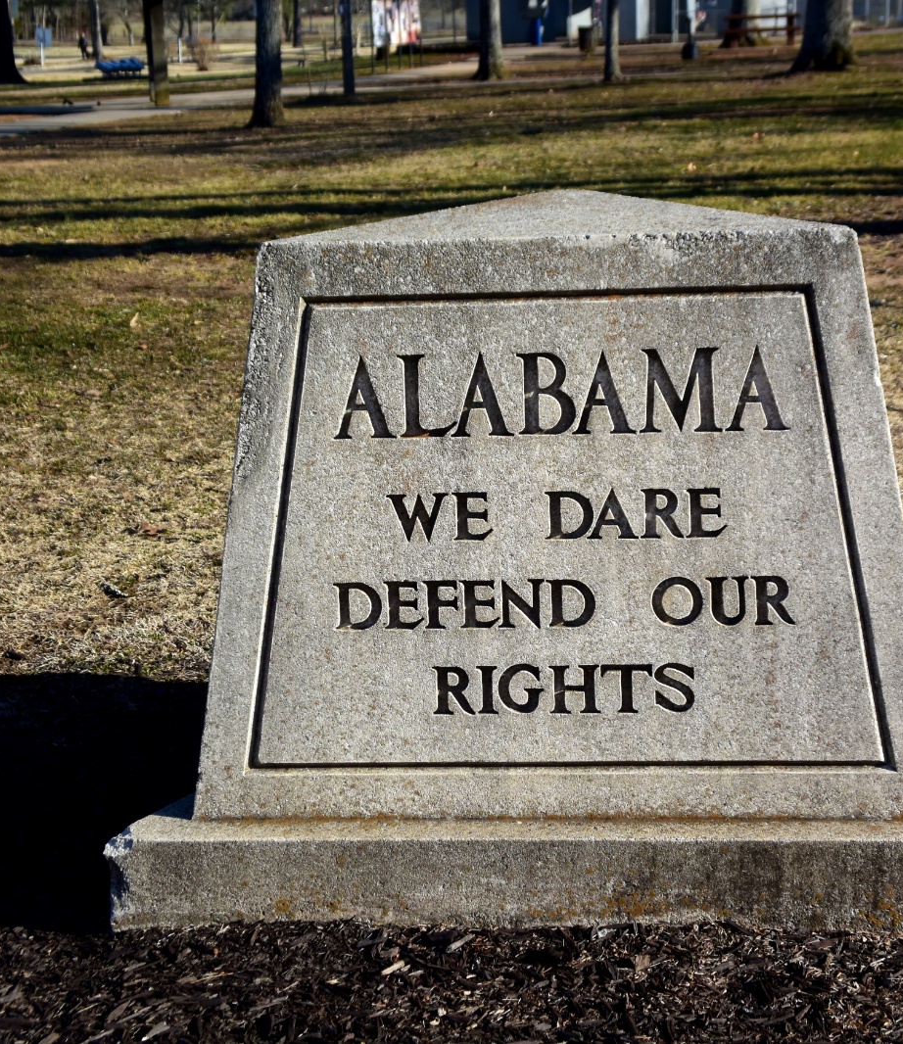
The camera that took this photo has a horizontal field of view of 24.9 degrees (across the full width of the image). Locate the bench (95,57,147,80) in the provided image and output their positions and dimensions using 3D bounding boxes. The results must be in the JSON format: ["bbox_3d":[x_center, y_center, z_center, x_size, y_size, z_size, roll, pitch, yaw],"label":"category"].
[{"bbox_3d":[-12.122,-16.647,75.000,1.750,0.800,0.650,-10,16,-28],"label":"bench"}]

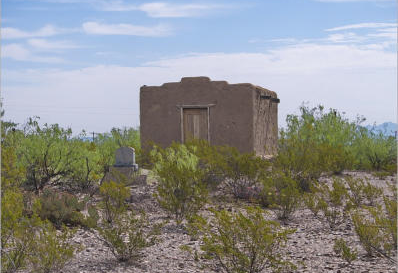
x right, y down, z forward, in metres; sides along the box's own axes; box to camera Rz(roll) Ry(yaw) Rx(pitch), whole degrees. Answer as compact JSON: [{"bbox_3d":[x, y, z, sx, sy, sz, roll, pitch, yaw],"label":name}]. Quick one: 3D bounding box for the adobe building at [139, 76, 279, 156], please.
[{"bbox_3d":[0.530,-0.690,39.500,4.200,2.920,5.100,0,0,14],"label":"adobe building"}]

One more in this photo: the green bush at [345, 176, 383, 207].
[{"bbox_3d":[2.876,0.961,18.100,0.664,0.559,0.580,0,0,0],"label":"green bush"}]

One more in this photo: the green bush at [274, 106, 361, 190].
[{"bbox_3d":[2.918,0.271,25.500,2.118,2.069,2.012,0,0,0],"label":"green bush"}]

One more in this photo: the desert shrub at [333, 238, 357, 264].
[{"bbox_3d":[1.602,1.255,11.400,0.264,0.286,0.230,0,0,0],"label":"desert shrub"}]

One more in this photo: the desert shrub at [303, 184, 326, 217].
[{"bbox_3d":[1.829,1.014,16.400,0.380,0.539,0.360,0,0,0],"label":"desert shrub"}]

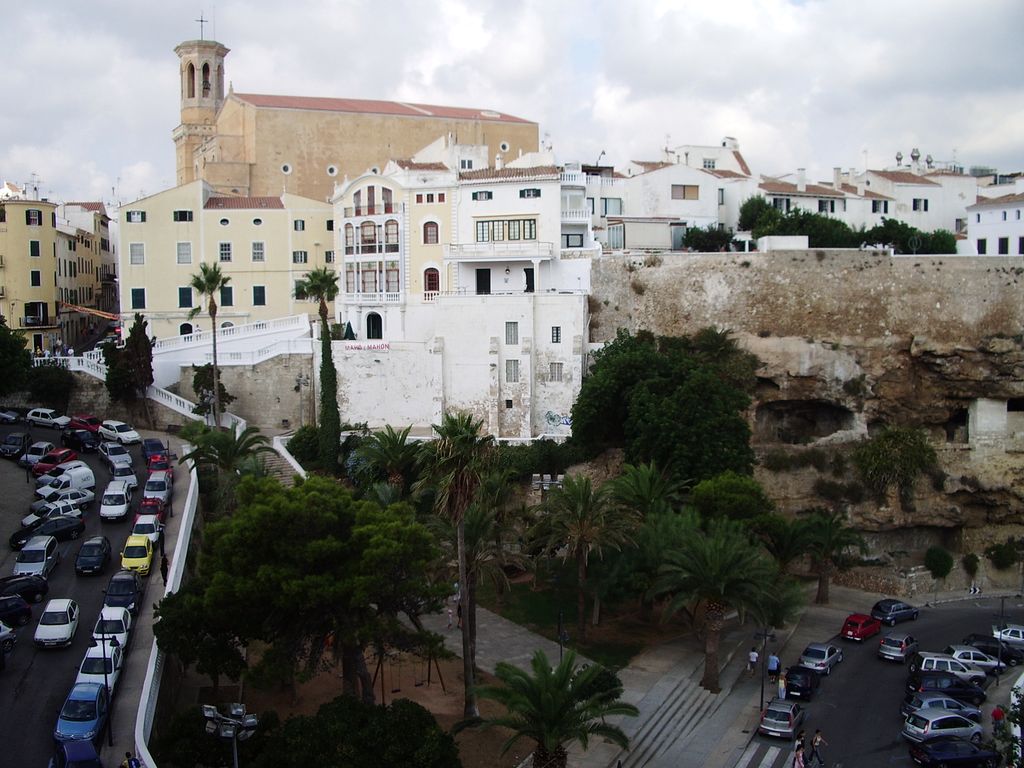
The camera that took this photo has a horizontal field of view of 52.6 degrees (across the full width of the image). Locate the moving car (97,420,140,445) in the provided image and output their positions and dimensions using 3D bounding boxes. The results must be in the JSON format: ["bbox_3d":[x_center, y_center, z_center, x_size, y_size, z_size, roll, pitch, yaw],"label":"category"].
[{"bbox_3d":[-34.130,4.201,89.812,4.100,1.430,1.700,8,11,36],"label":"moving car"}]

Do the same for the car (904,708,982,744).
[{"bbox_3d":[23.220,18.390,55.530,4.200,1.540,1.760,0,4,-22],"label":"car"}]

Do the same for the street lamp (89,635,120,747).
[{"bbox_3d":[-16.762,12.470,42.767,1.300,5.150,0.420,-2,5,-12],"label":"street lamp"}]

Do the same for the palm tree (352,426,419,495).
[{"bbox_3d":[-10.109,6.275,84.228,5.300,6.000,5.300,-1,5,0],"label":"palm tree"}]

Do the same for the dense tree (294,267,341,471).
[{"bbox_3d":[-16.290,-1.256,89.193,4.000,17.600,4.000,-1,5,0],"label":"dense tree"}]

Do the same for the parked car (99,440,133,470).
[{"bbox_3d":[-34.160,6.080,89.230,1.700,1.430,4.150,-2,9,-34],"label":"parked car"}]

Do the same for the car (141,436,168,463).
[{"bbox_3d":[-31.360,5.840,90.630,1.700,1.480,4.100,0,8,-20],"label":"car"}]

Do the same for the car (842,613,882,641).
[{"bbox_3d":[24.088,16.607,71.192,1.560,1.420,3.600,4,7,43],"label":"car"}]

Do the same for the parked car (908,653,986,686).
[{"bbox_3d":[26.934,17.648,64.042,4.350,1.740,1.780,1,4,-4],"label":"parked car"}]

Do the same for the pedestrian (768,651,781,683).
[{"bbox_3d":[15.248,16.501,60.105,0.550,1.760,0.420,2,5,25],"label":"pedestrian"}]

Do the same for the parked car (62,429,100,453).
[{"bbox_3d":[-38.860,4.900,93.280,4.050,1.570,1.700,9,10,39],"label":"parked car"}]

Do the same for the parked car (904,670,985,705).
[{"bbox_3d":[24.388,16.989,58.256,4.200,1.550,1.740,-1,5,-9],"label":"parked car"}]

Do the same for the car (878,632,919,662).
[{"bbox_3d":[25.112,17.039,67.198,1.660,1.460,3.850,4,4,33],"label":"car"}]

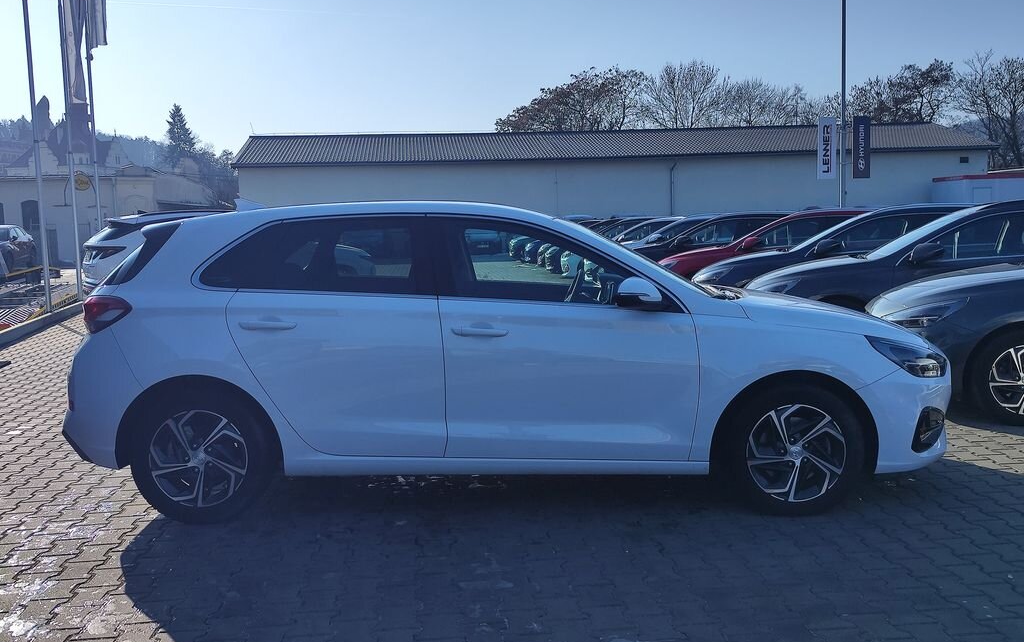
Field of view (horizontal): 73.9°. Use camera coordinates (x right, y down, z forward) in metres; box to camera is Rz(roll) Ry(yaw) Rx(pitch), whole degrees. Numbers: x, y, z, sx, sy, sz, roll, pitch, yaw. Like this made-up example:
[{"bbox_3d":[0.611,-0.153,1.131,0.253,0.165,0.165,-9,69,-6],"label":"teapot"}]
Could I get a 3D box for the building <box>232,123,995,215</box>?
[{"bbox_3d":[6.400,-8.100,41.600,42.500,7.100,9.800,-2,6,-7],"label":"building"}]

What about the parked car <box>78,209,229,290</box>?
[{"bbox_3d":[-4.380,-0.944,11.200,4.500,1.650,1.865,-7,10,-40],"label":"parked car"}]

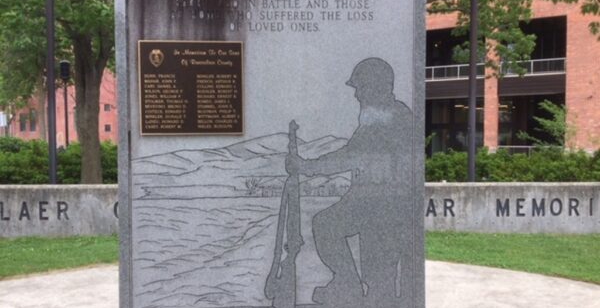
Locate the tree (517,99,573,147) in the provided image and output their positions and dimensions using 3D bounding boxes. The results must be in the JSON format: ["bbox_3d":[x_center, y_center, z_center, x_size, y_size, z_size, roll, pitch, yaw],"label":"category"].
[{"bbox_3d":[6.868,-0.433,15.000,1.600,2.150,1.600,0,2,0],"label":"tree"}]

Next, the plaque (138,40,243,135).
[{"bbox_3d":[-0.576,-0.348,2.855,0.545,0.498,0.025,0,2,-3],"label":"plaque"}]

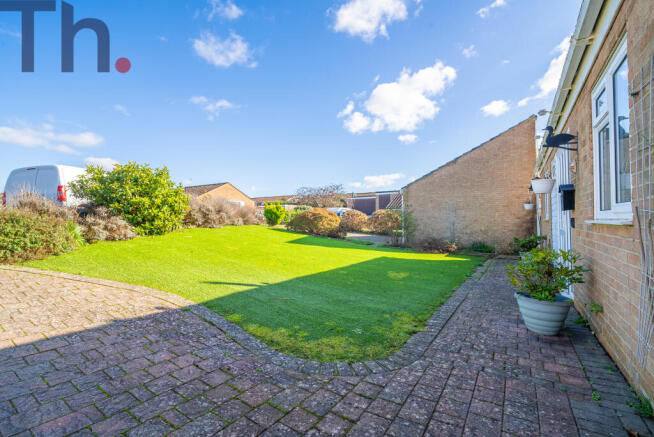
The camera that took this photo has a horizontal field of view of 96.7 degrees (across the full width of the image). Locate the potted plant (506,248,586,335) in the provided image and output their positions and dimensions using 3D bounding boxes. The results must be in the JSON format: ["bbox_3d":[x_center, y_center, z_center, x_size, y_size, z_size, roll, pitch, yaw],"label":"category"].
[{"bbox_3d":[1.935,0.630,2.600,0.560,0.720,0.540,0,0,37],"label":"potted plant"}]

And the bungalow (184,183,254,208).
[{"bbox_3d":[-16.030,-2.080,38.230,10.500,4.600,7.700,0,0,37],"label":"bungalow"}]

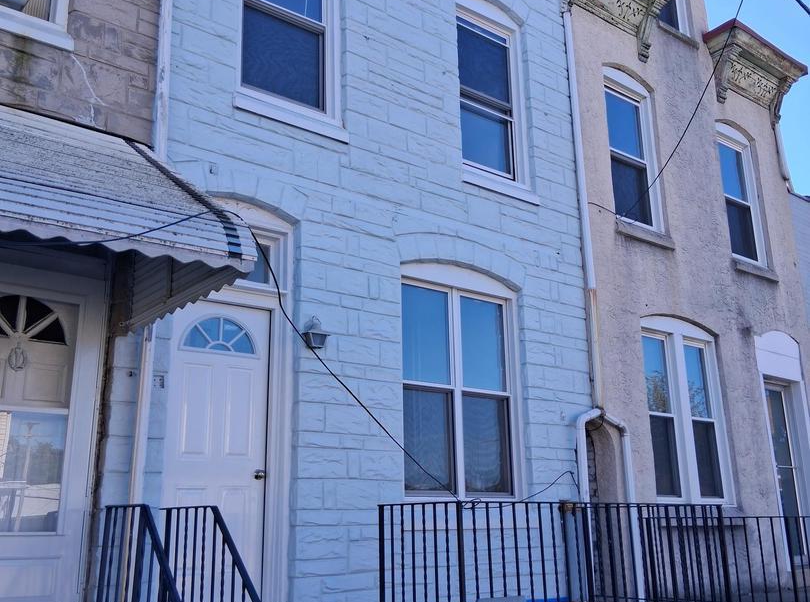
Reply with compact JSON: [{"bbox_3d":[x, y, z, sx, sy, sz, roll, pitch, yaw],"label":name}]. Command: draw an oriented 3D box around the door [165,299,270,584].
[{"bbox_3d":[-1.270,1.007,5.442,0.762,2.037,0.060,10,-19,-36],"label":"door"}]

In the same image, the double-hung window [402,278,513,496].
[{"bbox_3d":[0.441,0.727,6.689,1.230,1.735,0.115,10,-19,-36],"label":"double-hung window"}]

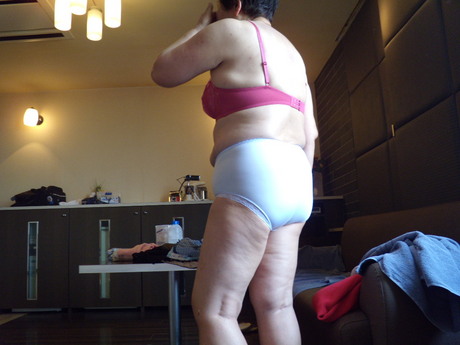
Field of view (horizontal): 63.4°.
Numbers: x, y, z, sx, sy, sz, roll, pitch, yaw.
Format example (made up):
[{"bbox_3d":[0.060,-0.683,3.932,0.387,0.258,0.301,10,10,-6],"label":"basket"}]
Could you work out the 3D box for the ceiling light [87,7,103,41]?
[{"bbox_3d":[-0.820,-0.900,2.259,0.088,0.172,0.088,-2,-9,-1],"label":"ceiling light"}]

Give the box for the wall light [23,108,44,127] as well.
[{"bbox_3d":[-2.079,-0.572,3.941,0.135,0.170,0.215,-2,-9,-1],"label":"wall light"}]

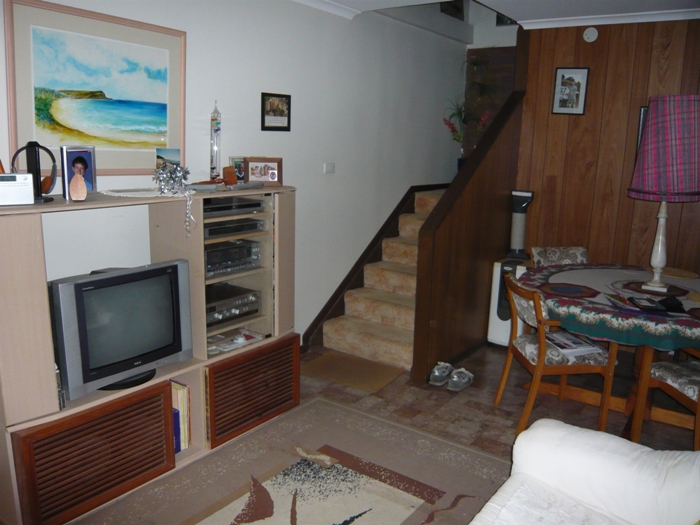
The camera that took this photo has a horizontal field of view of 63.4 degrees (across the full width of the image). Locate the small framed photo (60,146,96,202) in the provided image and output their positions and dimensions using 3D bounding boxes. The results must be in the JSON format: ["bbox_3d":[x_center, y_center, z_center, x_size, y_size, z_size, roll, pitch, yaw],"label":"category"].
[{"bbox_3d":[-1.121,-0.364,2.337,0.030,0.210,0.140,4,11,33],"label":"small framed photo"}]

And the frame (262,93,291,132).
[{"bbox_3d":[-0.463,-0.942,3.565,0.020,0.228,0.266,10,14,36],"label":"frame"}]

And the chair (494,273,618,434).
[{"bbox_3d":[1.119,0.486,3.127,0.495,0.790,0.450,-1,12,-8],"label":"chair"}]

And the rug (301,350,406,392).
[{"bbox_3d":[-0.012,0.726,3.796,0.625,0.012,0.435,8,13,31],"label":"rug"}]

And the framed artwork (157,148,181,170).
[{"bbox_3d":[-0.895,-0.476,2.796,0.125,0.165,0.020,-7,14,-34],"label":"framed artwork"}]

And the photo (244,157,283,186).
[{"bbox_3d":[-0.506,-0.524,3.302,0.222,0.170,0.030,-2,2,-18],"label":"photo"}]

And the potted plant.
[{"bbox_3d":[1.074,-1.280,5.190,0.500,1.220,0.460,3,12,11],"label":"potted plant"}]

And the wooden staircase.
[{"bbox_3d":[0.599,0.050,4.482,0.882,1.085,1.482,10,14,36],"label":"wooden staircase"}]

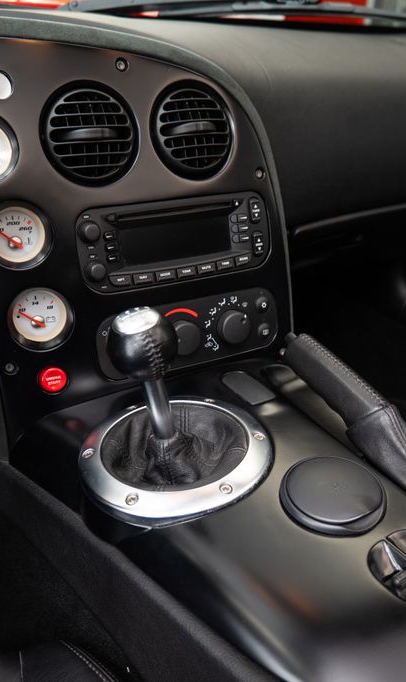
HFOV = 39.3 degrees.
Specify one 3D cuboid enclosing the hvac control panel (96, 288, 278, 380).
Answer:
[{"bbox_3d":[-0.007,-0.008,0.544,0.196,0.062,0.028,-13,10,-28],"label":"hvac control panel"}]

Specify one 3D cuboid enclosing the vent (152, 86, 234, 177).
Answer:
[{"bbox_3d":[-0.013,-0.196,0.536,0.087,0.087,0.030,-13,10,-28],"label":"vent"}]

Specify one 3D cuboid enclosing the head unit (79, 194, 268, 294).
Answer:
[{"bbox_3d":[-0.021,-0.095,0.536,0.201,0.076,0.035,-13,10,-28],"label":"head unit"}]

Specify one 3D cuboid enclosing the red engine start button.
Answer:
[{"bbox_3d":[-0.128,0.034,0.480,0.026,0.026,0.012,-13,10,-28],"label":"red engine start button"}]

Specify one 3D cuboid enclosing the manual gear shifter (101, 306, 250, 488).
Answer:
[{"bbox_3d":[-0.023,0.029,0.420,0.114,0.122,0.114,-1,25,1],"label":"manual gear shifter"}]

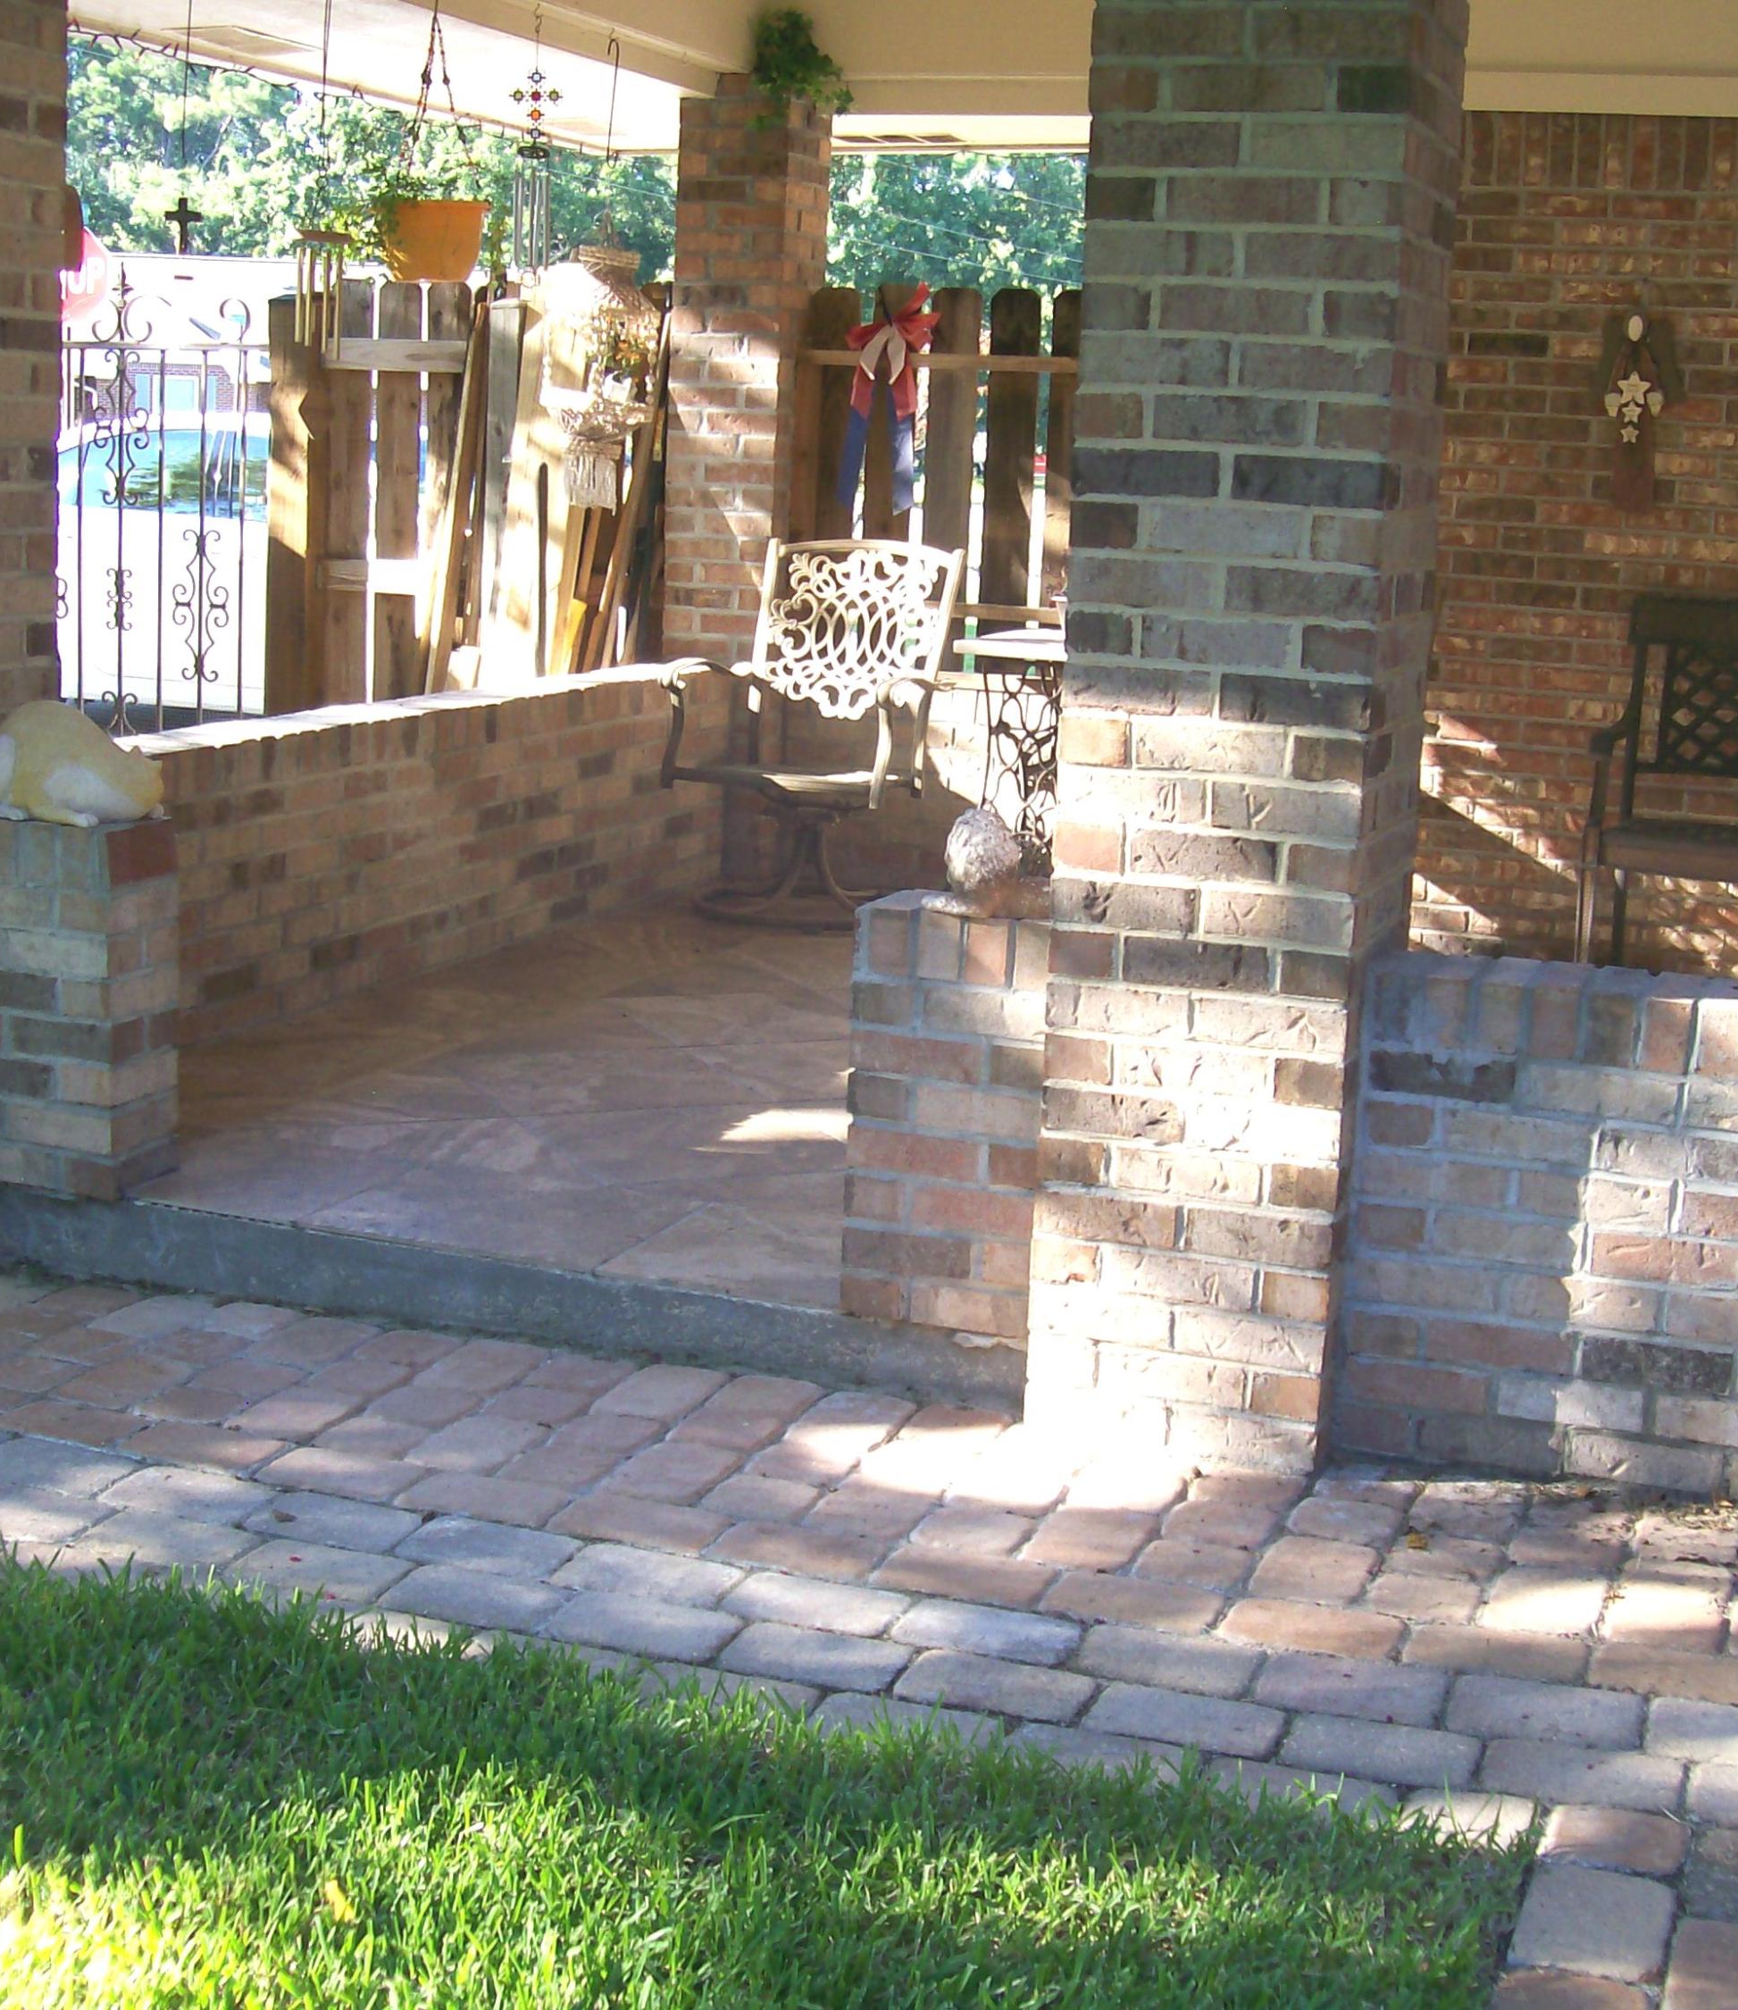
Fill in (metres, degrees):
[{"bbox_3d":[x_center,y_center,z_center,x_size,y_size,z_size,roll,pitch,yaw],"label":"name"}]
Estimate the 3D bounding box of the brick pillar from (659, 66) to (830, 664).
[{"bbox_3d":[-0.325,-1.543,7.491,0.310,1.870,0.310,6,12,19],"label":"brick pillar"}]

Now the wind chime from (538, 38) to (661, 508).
[{"bbox_3d":[-0.630,-1.726,6.564,0.280,1.100,0.250,6,12,19],"label":"wind chime"}]

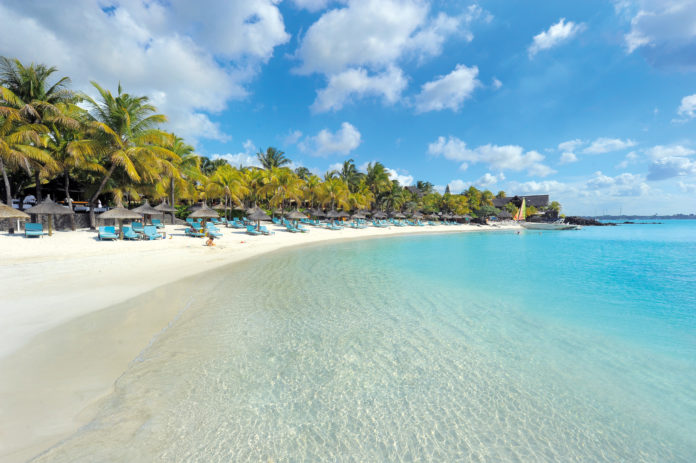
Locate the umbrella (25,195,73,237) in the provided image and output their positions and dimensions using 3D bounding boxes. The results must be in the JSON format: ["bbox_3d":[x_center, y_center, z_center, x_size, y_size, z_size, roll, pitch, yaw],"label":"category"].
[{"bbox_3d":[-21.002,-1.124,19.000,2.300,2.900,2.300,0,3,0],"label":"umbrella"}]

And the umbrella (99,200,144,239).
[{"bbox_3d":[-16.280,-0.825,19.400,2.500,2.800,2.500,3,4,45],"label":"umbrella"}]

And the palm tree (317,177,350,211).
[{"bbox_3d":[-2.346,-5.126,47.000,5.900,8.600,5.900,0,3,0],"label":"palm tree"}]

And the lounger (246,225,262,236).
[{"bbox_3d":[-9.506,-0.102,27.500,1.900,0.920,0.750,3,4,45],"label":"lounger"}]

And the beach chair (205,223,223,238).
[{"bbox_3d":[-10.840,0.000,21.800,1.900,0.950,0.750,3,4,45],"label":"beach chair"}]

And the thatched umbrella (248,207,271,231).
[{"bbox_3d":[-9.640,-1.419,29.300,2.450,2.750,2.450,3,4,45],"label":"thatched umbrella"}]

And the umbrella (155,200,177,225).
[{"bbox_3d":[-19.544,-1.983,29.000,2.350,2.950,2.350,3,4,45],"label":"umbrella"}]

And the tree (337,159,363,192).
[{"bbox_3d":[0.316,-8.323,57.000,5.600,13.600,5.600,0,3,0],"label":"tree"}]

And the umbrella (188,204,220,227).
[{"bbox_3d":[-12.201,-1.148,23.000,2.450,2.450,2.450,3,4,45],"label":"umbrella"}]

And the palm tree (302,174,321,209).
[{"bbox_3d":[-6.921,-7.113,52.000,4.300,8.500,4.300,0,3,0],"label":"palm tree"}]

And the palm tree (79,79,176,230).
[{"bbox_3d":[-19.137,-6.687,23.800,7.000,12.700,6.800,0,3,0],"label":"palm tree"}]

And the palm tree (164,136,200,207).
[{"bbox_3d":[-19.139,-6.017,31.000,5.200,9.900,5.200,0,3,0],"label":"palm tree"}]

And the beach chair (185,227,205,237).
[{"bbox_3d":[-12.711,0.066,22.400,1.850,0.800,0.750,1,3,27],"label":"beach chair"}]

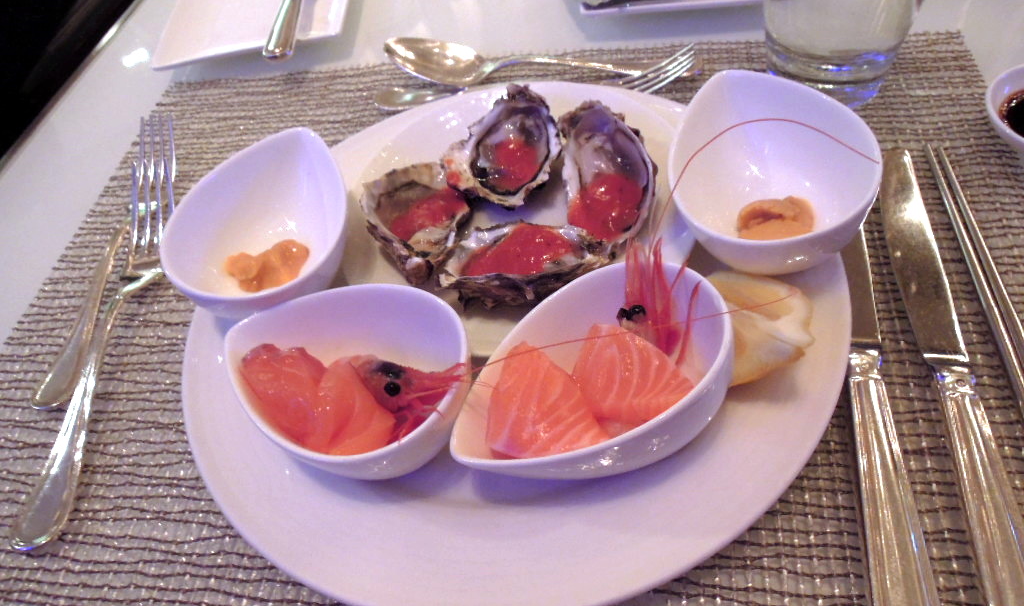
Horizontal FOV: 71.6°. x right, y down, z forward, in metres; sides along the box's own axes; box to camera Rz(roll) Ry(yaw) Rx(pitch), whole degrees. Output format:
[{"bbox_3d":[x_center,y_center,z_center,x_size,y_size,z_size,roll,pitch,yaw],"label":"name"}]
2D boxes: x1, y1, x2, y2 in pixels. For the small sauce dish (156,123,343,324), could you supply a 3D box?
[{"bbox_3d":[-0.104,-0.029,0.322,0.082,0.044,0.103,1,53,12],"label":"small sauce dish"}]

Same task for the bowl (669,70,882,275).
[{"bbox_3d":[0.104,-0.050,0.299,0.082,0.044,0.103,-10,51,3],"label":"bowl"}]

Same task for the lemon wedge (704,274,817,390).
[{"bbox_3d":[0.084,0.010,0.268,0.056,0.030,0.045,10,55,18],"label":"lemon wedge"}]

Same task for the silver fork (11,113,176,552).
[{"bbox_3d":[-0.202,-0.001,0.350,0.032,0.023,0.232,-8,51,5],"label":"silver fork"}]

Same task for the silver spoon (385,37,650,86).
[{"bbox_3d":[0.014,-0.143,0.423,0.194,0.022,0.041,7,54,16],"label":"silver spoon"}]

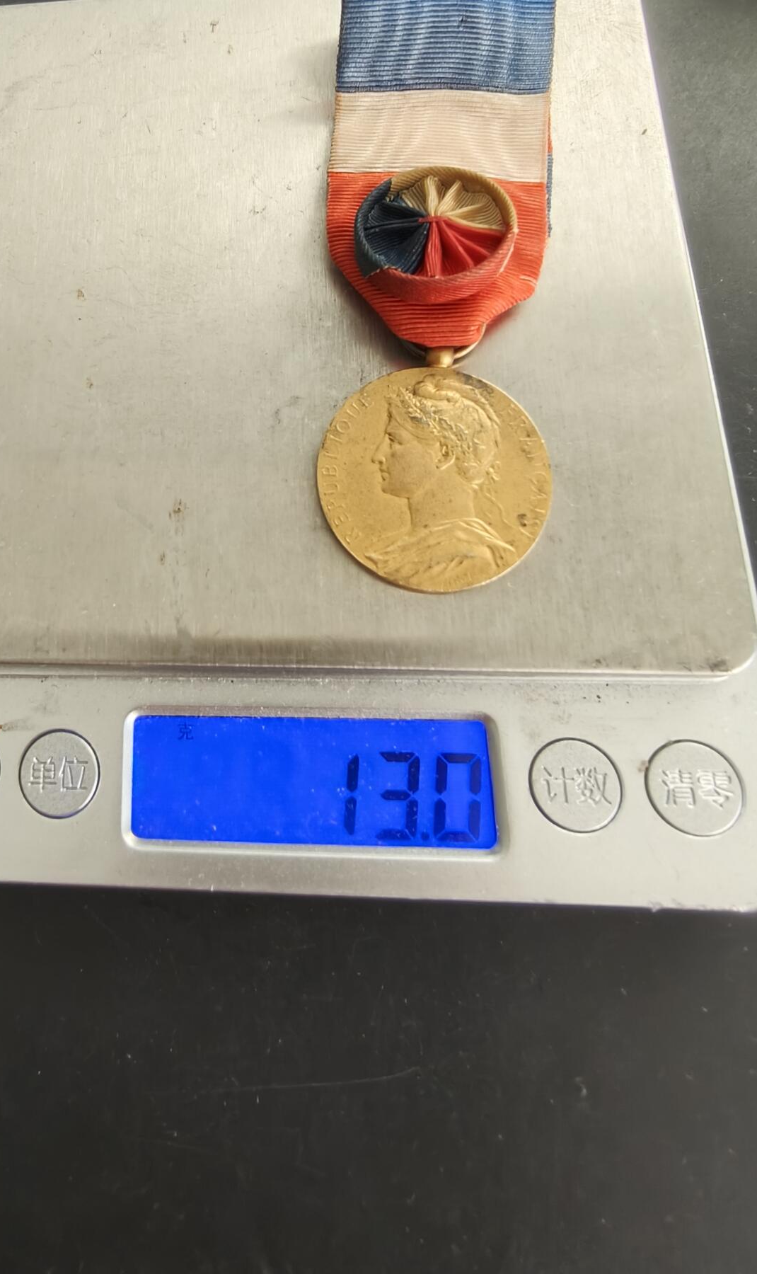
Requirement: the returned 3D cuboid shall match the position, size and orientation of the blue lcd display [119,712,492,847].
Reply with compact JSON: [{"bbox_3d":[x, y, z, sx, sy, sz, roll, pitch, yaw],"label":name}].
[{"bbox_3d":[-0.007,0.017,0.097,0.041,0.003,0.014,2,71,-1],"label":"blue lcd display"}]

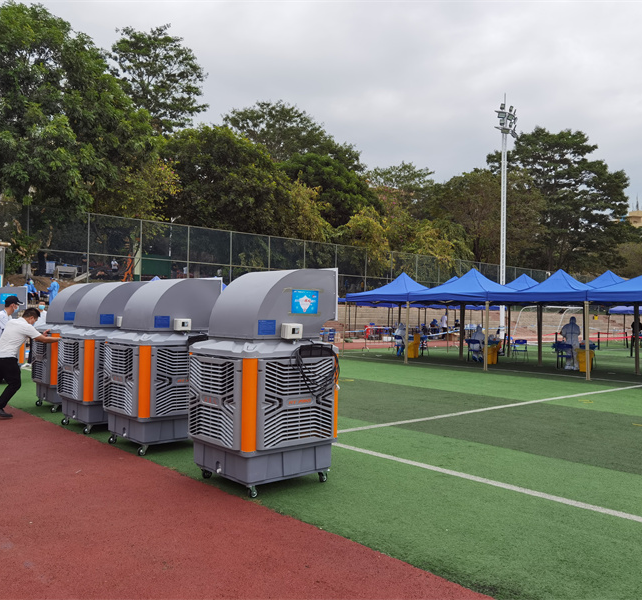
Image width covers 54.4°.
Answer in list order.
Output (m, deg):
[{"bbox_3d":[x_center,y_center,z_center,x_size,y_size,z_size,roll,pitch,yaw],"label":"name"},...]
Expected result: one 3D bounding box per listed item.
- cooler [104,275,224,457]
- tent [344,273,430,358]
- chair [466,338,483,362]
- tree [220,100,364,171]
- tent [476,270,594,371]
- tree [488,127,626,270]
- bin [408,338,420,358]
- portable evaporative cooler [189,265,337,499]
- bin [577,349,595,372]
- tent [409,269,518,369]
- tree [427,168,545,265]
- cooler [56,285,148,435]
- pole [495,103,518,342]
[{"bbox_3d":[-1.819,0.690,7.337,1.100,2.000,1.070,2,-2,-42],"label":"cooler"},{"bbox_3d":[2.983,0.558,22.465,3.000,3.090,3.000,2,-1,-42],"label":"tent"},{"bbox_3d":[5.225,1.712,21.200,0.470,0.820,0.500,0,-1,27],"label":"chair"},{"bbox_3d":[-2.848,-10.036,60.242,14.000,18.800,14.000,1,-1,0],"label":"tree"},{"bbox_3d":[6.930,0.601,18.029,3.000,2.990,3.000,2,-1,-42],"label":"tent"},{"bbox_3d":[27.500,-9.742,72.252,16.000,21.000,16.000,1,-1,0],"label":"tree"},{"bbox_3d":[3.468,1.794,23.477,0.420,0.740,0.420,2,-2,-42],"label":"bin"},{"bbox_3d":[-0.516,0.683,5.863,1.100,2.000,1.070,2,-2,-40],"label":"portable evaporative cooler"},{"bbox_3d":[7.978,1.815,18.777,0.440,0.670,0.420,2,-2,-42],"label":"bin"},{"bbox_3d":[4.957,0.535,20.248,3.000,3.130,3.000,2,-1,-42],"label":"tent"},{"bbox_3d":[15.197,-5.995,58.000,10.800,12.400,10.000,1,-1,0],"label":"tree"},{"bbox_3d":[-2.795,0.694,8.396,1.100,2.000,1.070,2,-2,-41],"label":"cooler"},{"bbox_3d":[11.488,-5.130,38.688,1.600,15.230,0.800,2,-1,-42],"label":"pole"}]

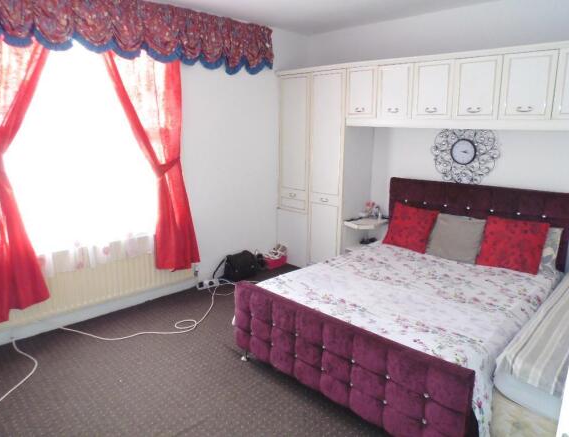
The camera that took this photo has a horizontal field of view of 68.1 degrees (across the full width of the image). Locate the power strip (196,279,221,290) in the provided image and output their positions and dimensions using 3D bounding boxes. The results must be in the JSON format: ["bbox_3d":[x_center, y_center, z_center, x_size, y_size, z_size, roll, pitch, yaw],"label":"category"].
[{"bbox_3d":[-0.747,0.652,4.106,0.230,0.056,0.055,-9,15,-40],"label":"power strip"}]

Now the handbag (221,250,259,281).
[{"bbox_3d":[-0.446,0.484,4.436,0.160,0.265,0.360,11,15,41],"label":"handbag"}]

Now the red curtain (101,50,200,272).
[{"bbox_3d":[-1.060,-0.458,3.479,0.160,1.920,0.810,11,15,41],"label":"red curtain"}]

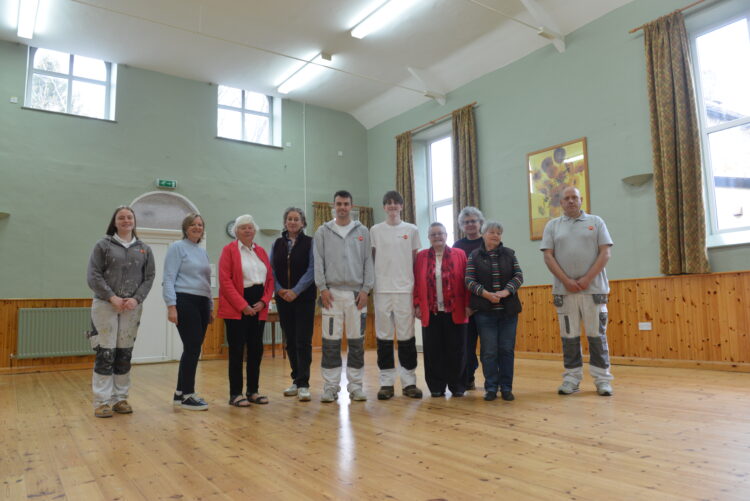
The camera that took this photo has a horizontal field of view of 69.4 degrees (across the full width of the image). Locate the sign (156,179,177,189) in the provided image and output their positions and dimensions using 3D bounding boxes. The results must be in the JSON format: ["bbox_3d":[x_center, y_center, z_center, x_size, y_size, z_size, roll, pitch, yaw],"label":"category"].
[{"bbox_3d":[-3.414,-1.092,8.887,0.309,0.133,0.070,3,-8,-33],"label":"sign"}]

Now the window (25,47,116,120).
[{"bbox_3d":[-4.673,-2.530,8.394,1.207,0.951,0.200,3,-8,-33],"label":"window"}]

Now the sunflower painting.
[{"bbox_3d":[2.510,-0.818,7.446,0.045,1.265,0.973,4,-8,-37],"label":"sunflower painting"}]

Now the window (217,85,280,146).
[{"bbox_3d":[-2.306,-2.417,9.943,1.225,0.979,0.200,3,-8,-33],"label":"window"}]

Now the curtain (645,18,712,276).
[{"bbox_3d":[3.392,-1.228,6.179,0.170,3.001,0.513,4,-8,-37],"label":"curtain"}]

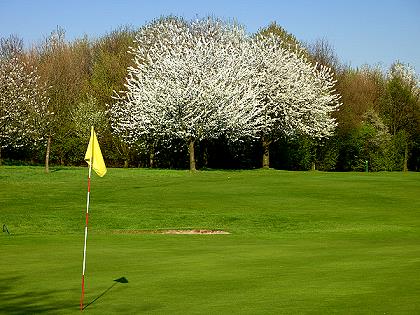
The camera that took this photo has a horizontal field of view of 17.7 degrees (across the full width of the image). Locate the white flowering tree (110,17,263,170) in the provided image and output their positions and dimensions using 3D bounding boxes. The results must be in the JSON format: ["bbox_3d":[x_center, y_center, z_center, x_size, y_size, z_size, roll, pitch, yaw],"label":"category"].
[{"bbox_3d":[-1.400,-3.770,80.000,9.030,9.210,8.600,0,-1,0],"label":"white flowering tree"}]

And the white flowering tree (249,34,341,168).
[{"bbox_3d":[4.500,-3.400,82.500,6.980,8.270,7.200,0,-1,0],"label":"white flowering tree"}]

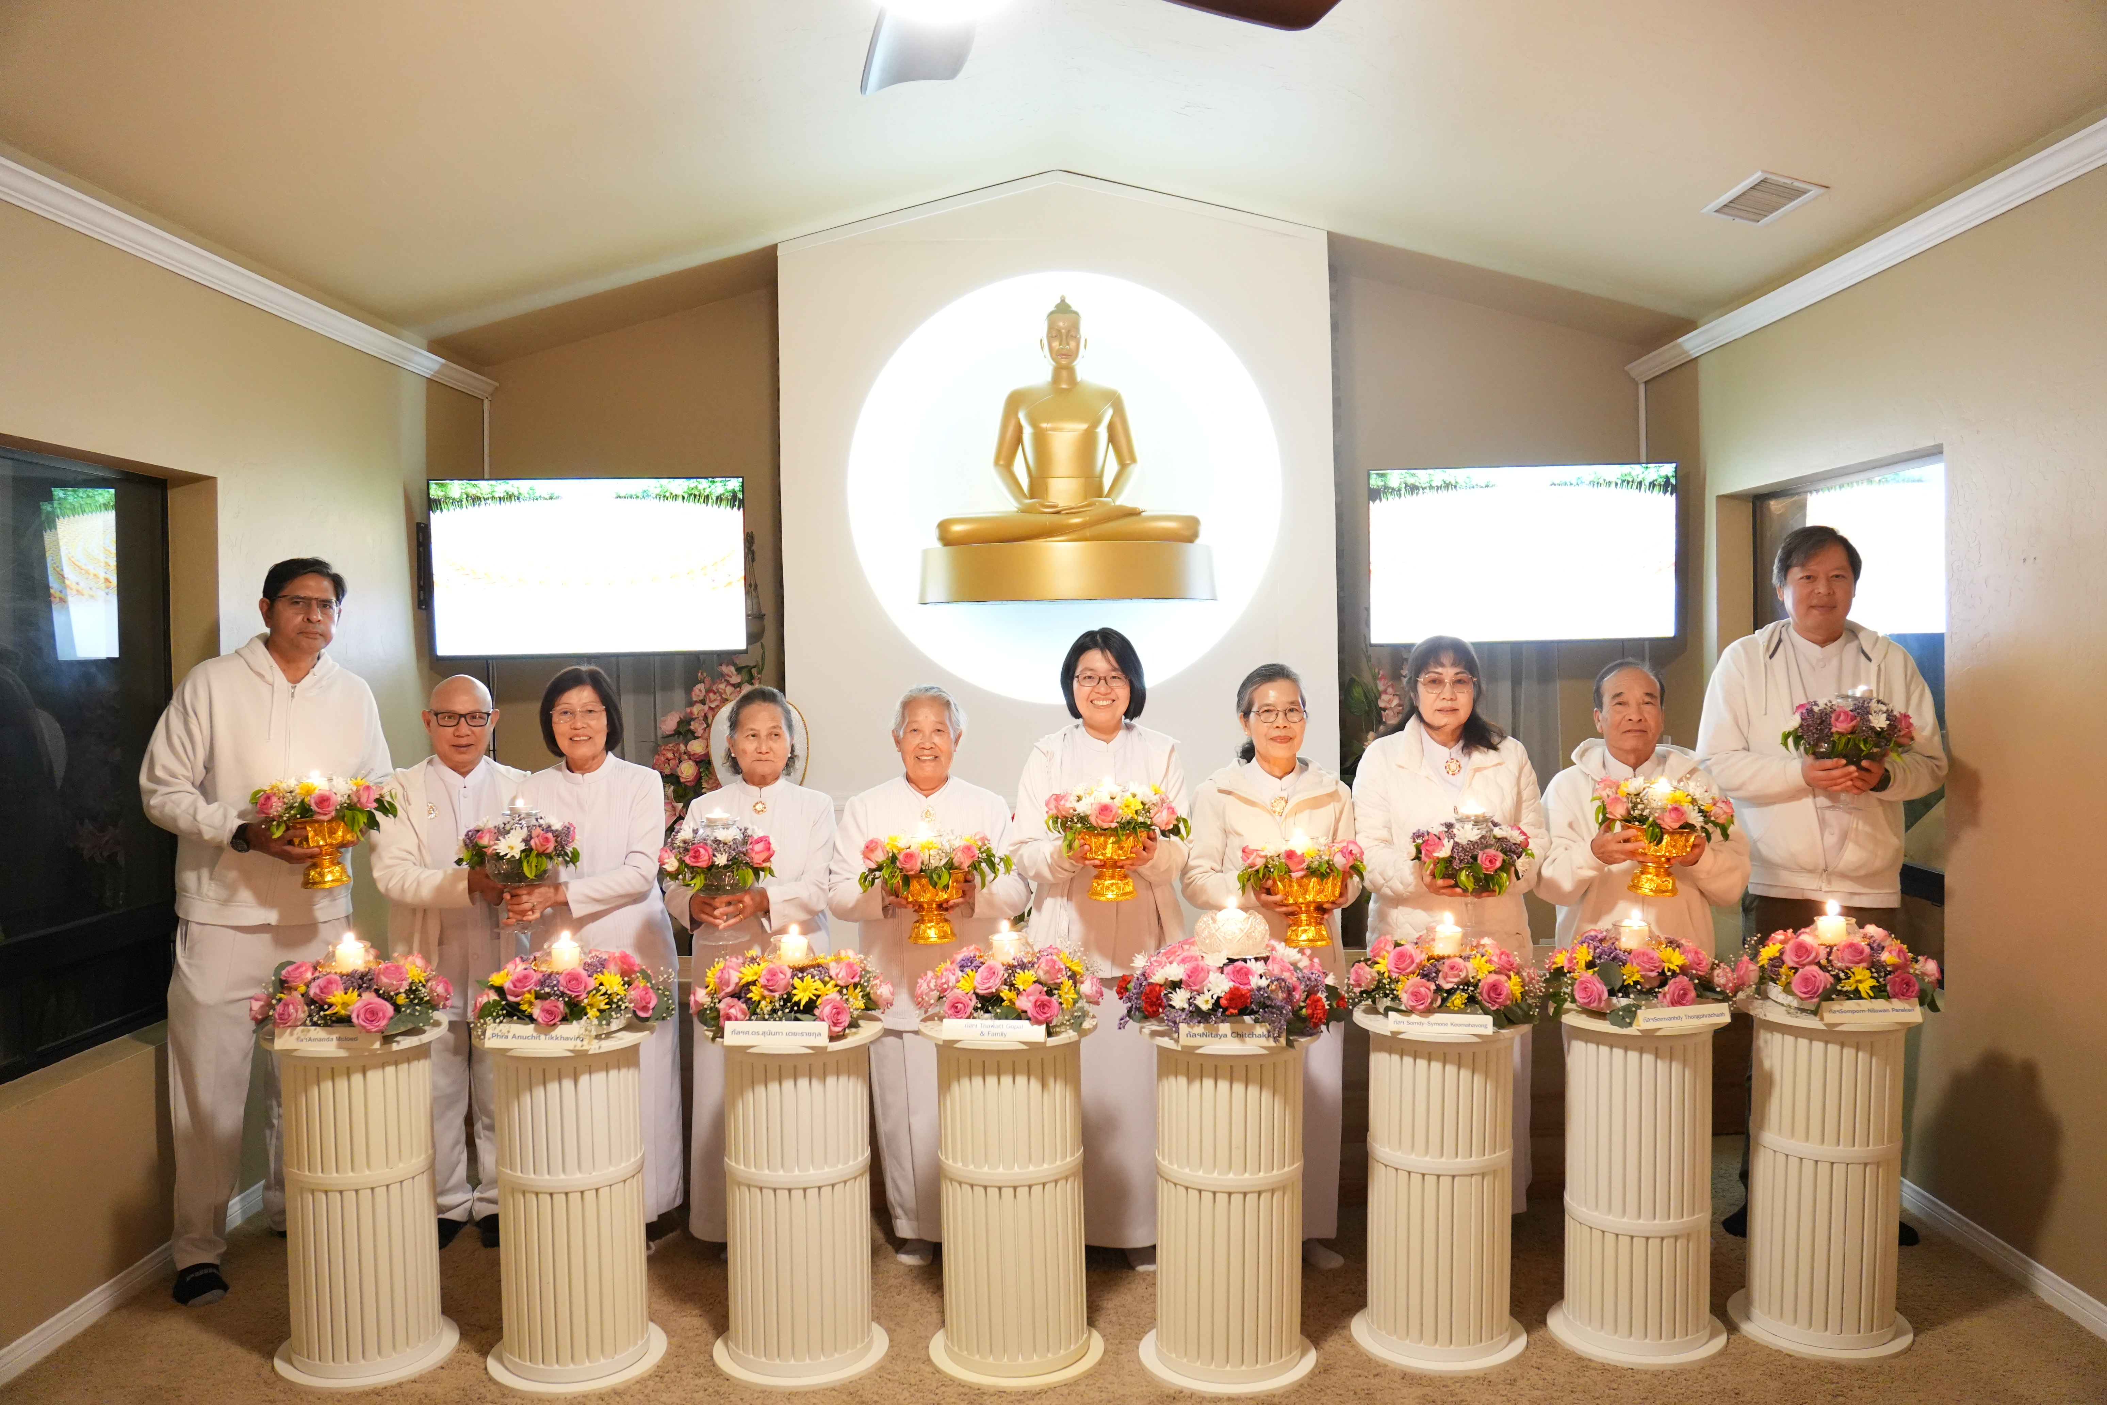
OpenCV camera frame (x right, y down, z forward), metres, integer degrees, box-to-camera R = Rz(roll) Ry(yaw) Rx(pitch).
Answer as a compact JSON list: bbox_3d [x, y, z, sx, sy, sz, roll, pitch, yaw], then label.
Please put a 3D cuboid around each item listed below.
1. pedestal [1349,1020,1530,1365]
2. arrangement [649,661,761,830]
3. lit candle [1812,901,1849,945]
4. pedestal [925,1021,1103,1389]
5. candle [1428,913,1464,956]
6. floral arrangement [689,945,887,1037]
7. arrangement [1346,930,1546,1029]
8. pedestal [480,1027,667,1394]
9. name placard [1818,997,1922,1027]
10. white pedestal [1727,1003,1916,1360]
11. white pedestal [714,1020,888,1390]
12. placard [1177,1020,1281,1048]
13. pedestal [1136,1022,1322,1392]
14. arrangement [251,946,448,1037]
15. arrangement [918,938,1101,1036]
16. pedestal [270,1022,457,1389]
[{"bbox_3d":[0.827,1.008,3.135,0.371,0.692,0.371,-1,2,0],"label":"pedestal"},{"bbox_3d":[-1.225,0.173,5.300,0.460,0.720,0.380,-1,3,2],"label":"arrangement"},{"bbox_3d":[1.669,0.474,3.140,0.052,0.090,0.052,-1,2,0],"label":"lit candle"},{"bbox_3d":[-0.087,1.062,3.231,0.382,0.726,0.382,-1,3,2],"label":"pedestal"},{"bbox_3d":[0.884,0.516,3.264,0.060,0.095,0.060,-1,3,2],"label":"candle"},{"bbox_3d":[-0.552,0.605,3.086,0.405,0.150,0.405,-1,2,0],"label":"floral arrangement"},{"bbox_3d":[0.832,0.586,3.121,0.390,0.152,0.390,-1,2,0],"label":"arrangement"},{"bbox_3d":[-1.061,1.074,3.237,0.382,0.726,0.382,-1,3,2],"label":"pedestal"},{"bbox_3d":[1.745,0.659,3.129,0.204,0.043,0.038,-1,3,3],"label":"name placard"},{"bbox_3d":[1.666,0.997,3.178,0.371,0.692,0.371,-1,2,0],"label":"white pedestal"},{"bbox_3d":[-0.539,1.026,3.100,0.371,0.692,0.371,-1,2,0],"label":"white pedestal"},{"bbox_3d":[0.369,0.682,3.013,0.212,0.043,0.038,0,3,5],"label":"placard"},{"bbox_3d":[0.379,1.058,3.195,0.382,0.726,0.382,-1,3,2],"label":"pedestal"},{"bbox_3d":[-1.565,0.641,3.254,0.400,0.150,0.380,-1,3,2],"label":"arrangement"},{"bbox_3d":[-0.101,0.624,3.220,0.400,0.150,0.380,-1,3,2],"label":"arrangement"},{"bbox_3d":[-1.471,1.036,3.120,0.371,0.692,0.371,-1,2,0],"label":"pedestal"}]

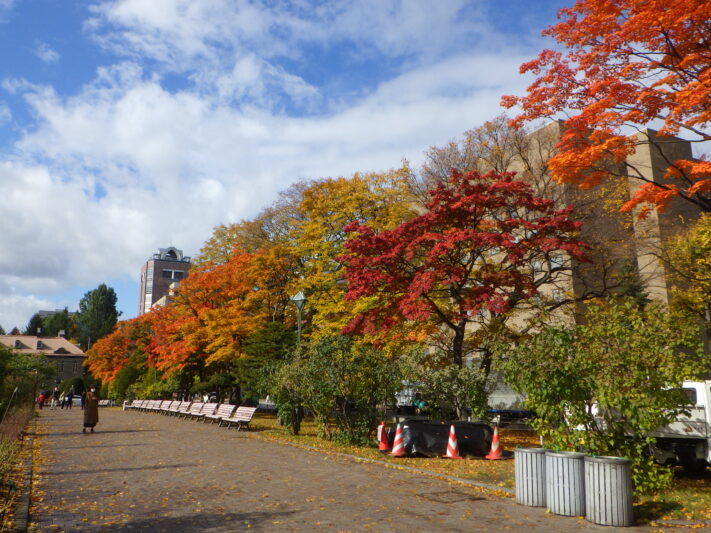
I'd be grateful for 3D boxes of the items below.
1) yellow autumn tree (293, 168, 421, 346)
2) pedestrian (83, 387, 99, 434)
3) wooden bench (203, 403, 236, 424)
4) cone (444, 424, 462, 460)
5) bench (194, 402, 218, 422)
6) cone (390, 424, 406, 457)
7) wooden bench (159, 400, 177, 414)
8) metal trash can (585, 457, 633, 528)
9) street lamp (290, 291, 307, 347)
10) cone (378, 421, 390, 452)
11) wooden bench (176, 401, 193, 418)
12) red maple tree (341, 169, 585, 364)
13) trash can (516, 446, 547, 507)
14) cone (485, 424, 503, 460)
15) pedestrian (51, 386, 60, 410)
[{"bbox_3d":[0.047,1.218,27.346,7.000,12.053,7.000,0,-12,0],"label":"yellow autumn tree"},{"bbox_3d":[-9.182,4.968,20.073,0.420,1.610,0.500,-10,-15,40],"label":"pedestrian"},{"bbox_3d":[-5.750,6.356,24.525,0.700,0.820,2.050,6,-14,-28],"label":"wooden bench"},{"bbox_3d":[2.119,3.814,12.542,0.380,0.700,0.380,0,-12,0],"label":"cone"},{"bbox_3d":[-6.711,6.371,25.238,0.750,0.770,1.950,6,-13,-28],"label":"bench"},{"bbox_3d":[0.928,3.848,12.786,0.380,0.700,0.380,0,-12,0],"label":"cone"},{"bbox_3d":[-10.816,7.933,32.660,0.750,0.770,1.950,6,-13,-28],"label":"wooden bench"},{"bbox_3d":[2.982,2.635,6.780,0.490,0.710,0.490,0,-12,0],"label":"metal trash can"},{"bbox_3d":[-2.010,3.379,20.751,0.480,5.018,0.480,6,-14,-28],"label":"street lamp"},{"bbox_3d":[0.702,4.048,13.715,0.360,0.700,0.360,6,-13,-28],"label":"cone"},{"bbox_3d":[-8.950,7.223,29.286,0.750,0.770,1.950,6,-13,-28],"label":"wooden bench"},{"bbox_3d":[3.140,0.983,17.840,7.300,8.300,6.900,-2,-12,9],"label":"red maple tree"},{"bbox_3d":[2.459,2.865,7.855,0.490,0.710,0.490,0,-12,0],"label":"trash can"},{"bbox_3d":[3.074,3.912,12.813,0.380,0.700,0.380,0,-12,0],"label":"cone"},{"bbox_3d":[-22.758,10.029,43.764,0.500,1.660,0.600,-12,-17,44],"label":"pedestrian"}]

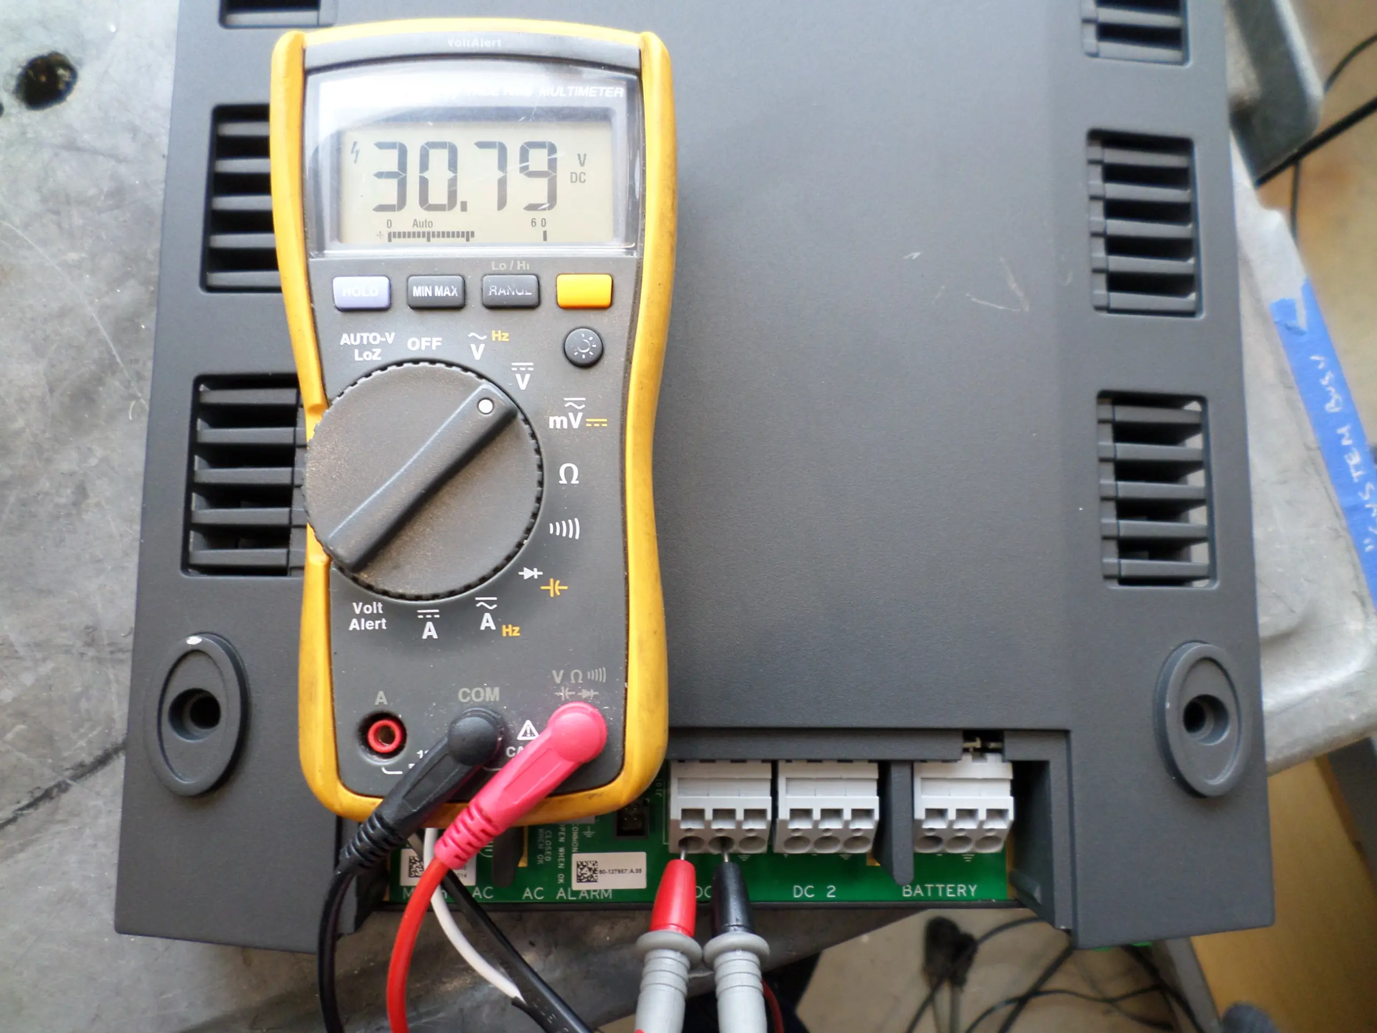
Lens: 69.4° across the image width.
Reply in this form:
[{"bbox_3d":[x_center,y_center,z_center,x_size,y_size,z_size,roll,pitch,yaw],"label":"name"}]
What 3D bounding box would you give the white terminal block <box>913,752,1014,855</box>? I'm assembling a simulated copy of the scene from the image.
[{"bbox_3d":[0.066,0.072,0.253,0.024,0.022,0.025,1,84,-3],"label":"white terminal block"}]

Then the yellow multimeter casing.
[{"bbox_3d":[-0.044,-0.021,0.217,0.084,0.046,0.167,-2,84,-3],"label":"yellow multimeter casing"}]

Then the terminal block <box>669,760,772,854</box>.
[{"bbox_3d":[0.007,0.071,0.250,0.024,0.022,0.025,1,84,-3],"label":"terminal block"}]

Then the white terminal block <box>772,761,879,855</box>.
[{"bbox_3d":[0.033,0.072,0.251,0.024,0.022,0.025,1,84,-3],"label":"white terminal block"}]

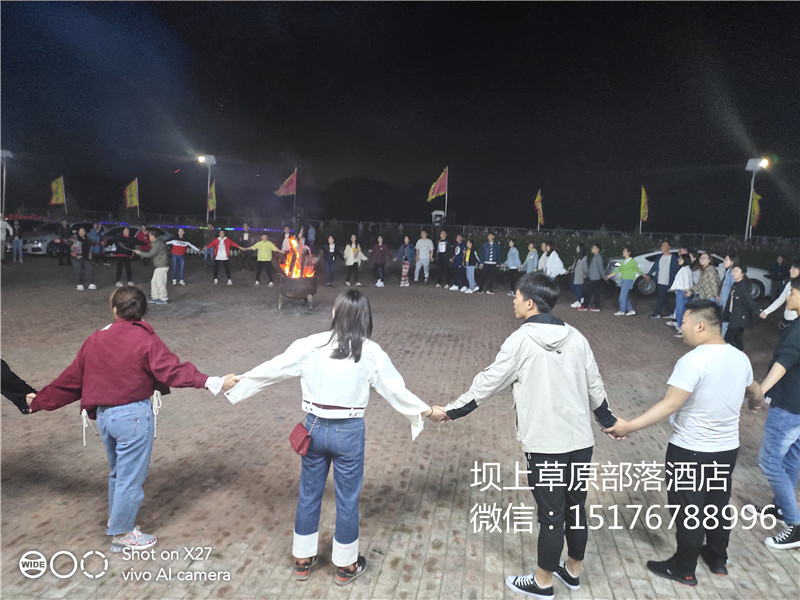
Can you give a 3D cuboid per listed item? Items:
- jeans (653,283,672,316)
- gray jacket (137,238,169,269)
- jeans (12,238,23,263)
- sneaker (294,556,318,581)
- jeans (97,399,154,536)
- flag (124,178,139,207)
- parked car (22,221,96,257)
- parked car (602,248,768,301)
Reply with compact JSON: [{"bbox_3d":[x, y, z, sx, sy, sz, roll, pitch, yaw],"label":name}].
[{"bbox_3d":[6.302,-0.114,12.688,0.380,0.910,0.440,-5,11,-38],"label":"jeans"},{"bbox_3d":[-5.762,-1.077,12.399,0.680,0.680,0.500,-1,9,-16],"label":"gray jacket"},{"bbox_3d":[-15.468,-2.067,21.494,0.410,0.870,0.270,-2,9,-27],"label":"jeans"},{"bbox_3d":[-0.529,1.535,3.161,0.100,0.110,0.260,3,8,13],"label":"sneaker"},{"bbox_3d":[-1.657,0.990,3.208,0.340,0.850,0.320,5,9,20],"label":"jeans"},{"bbox_3d":[-16.406,-6.503,32.475,0.900,1.750,0.220,-1,9,-17],"label":"flag"},{"bbox_3d":[-16.665,-3.030,26.210,1.820,1.520,4.600,3,8,7],"label":"parked car"},{"bbox_3d":[8.974,-0.850,16.567,4.850,1.460,1.850,2,8,6],"label":"parked car"}]

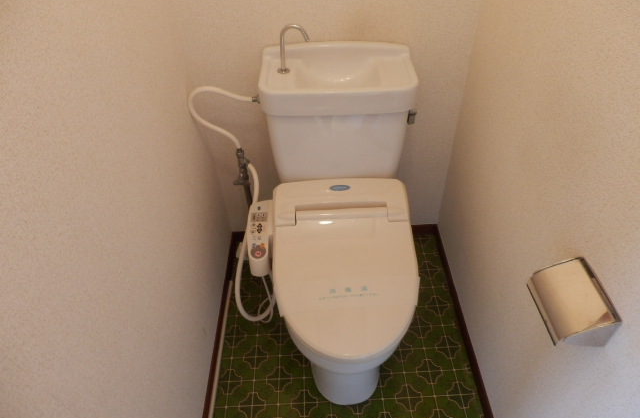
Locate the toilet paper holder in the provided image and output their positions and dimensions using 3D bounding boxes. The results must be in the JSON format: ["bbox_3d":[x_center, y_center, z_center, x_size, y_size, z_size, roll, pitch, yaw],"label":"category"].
[{"bbox_3d":[0.419,0.155,0.749,0.076,0.072,0.133,-2,44,1],"label":"toilet paper holder"}]

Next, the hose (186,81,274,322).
[{"bbox_3d":[-0.244,0.013,1.376,0.214,0.694,0.328,-3,44,0],"label":"hose"}]

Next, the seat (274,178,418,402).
[{"bbox_3d":[0.073,0.270,1.299,0.386,0.476,0.546,-2,44,1],"label":"seat"}]

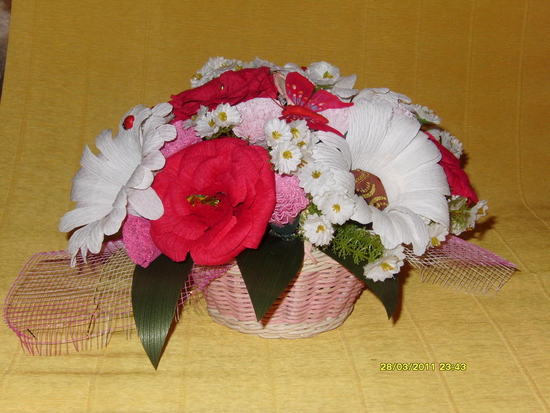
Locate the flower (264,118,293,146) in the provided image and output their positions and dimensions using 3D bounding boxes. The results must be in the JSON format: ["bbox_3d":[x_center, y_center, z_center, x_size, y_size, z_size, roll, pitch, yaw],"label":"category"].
[{"bbox_3d":[0.003,-0.059,0.805,0.022,0.022,0.012,0,-18,0],"label":"flower"}]

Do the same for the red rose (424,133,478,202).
[{"bbox_3d":[0.144,-0.029,0.870,0.055,0.082,0.082,-32,8,21],"label":"red rose"}]

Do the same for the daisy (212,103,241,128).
[{"bbox_3d":[-0.038,-0.072,0.810,0.024,0.024,0.013,0,-21,0],"label":"daisy"}]

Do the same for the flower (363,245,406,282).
[{"bbox_3d":[0.085,0.044,0.790,0.033,0.028,0.017,-6,8,-17],"label":"flower"}]

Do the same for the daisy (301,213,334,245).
[{"bbox_3d":[0.033,0.018,0.780,0.026,0.026,0.014,-2,0,-7],"label":"daisy"}]

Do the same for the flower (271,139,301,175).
[{"bbox_3d":[0.009,-0.038,0.785,0.025,0.025,0.013,0,-12,0],"label":"flower"}]

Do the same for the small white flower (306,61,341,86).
[{"bbox_3d":[0.042,-0.116,0.885,0.029,0.016,0.027,-4,54,-11],"label":"small white flower"}]

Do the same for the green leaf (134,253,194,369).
[{"bbox_3d":[-0.091,0.084,0.822,0.048,0.096,0.022,2,-9,6],"label":"green leaf"}]

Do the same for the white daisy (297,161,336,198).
[{"bbox_3d":[0.032,-0.021,0.775,0.029,0.028,0.013,0,-9,0],"label":"white daisy"}]

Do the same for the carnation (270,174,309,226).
[{"bbox_3d":[0.010,-0.005,0.800,0.038,0.044,0.036,-1,-11,-3],"label":"carnation"}]

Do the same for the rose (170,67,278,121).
[{"bbox_3d":[-0.043,-0.094,0.870,0.090,0.040,0.088,-14,13,5],"label":"rose"}]

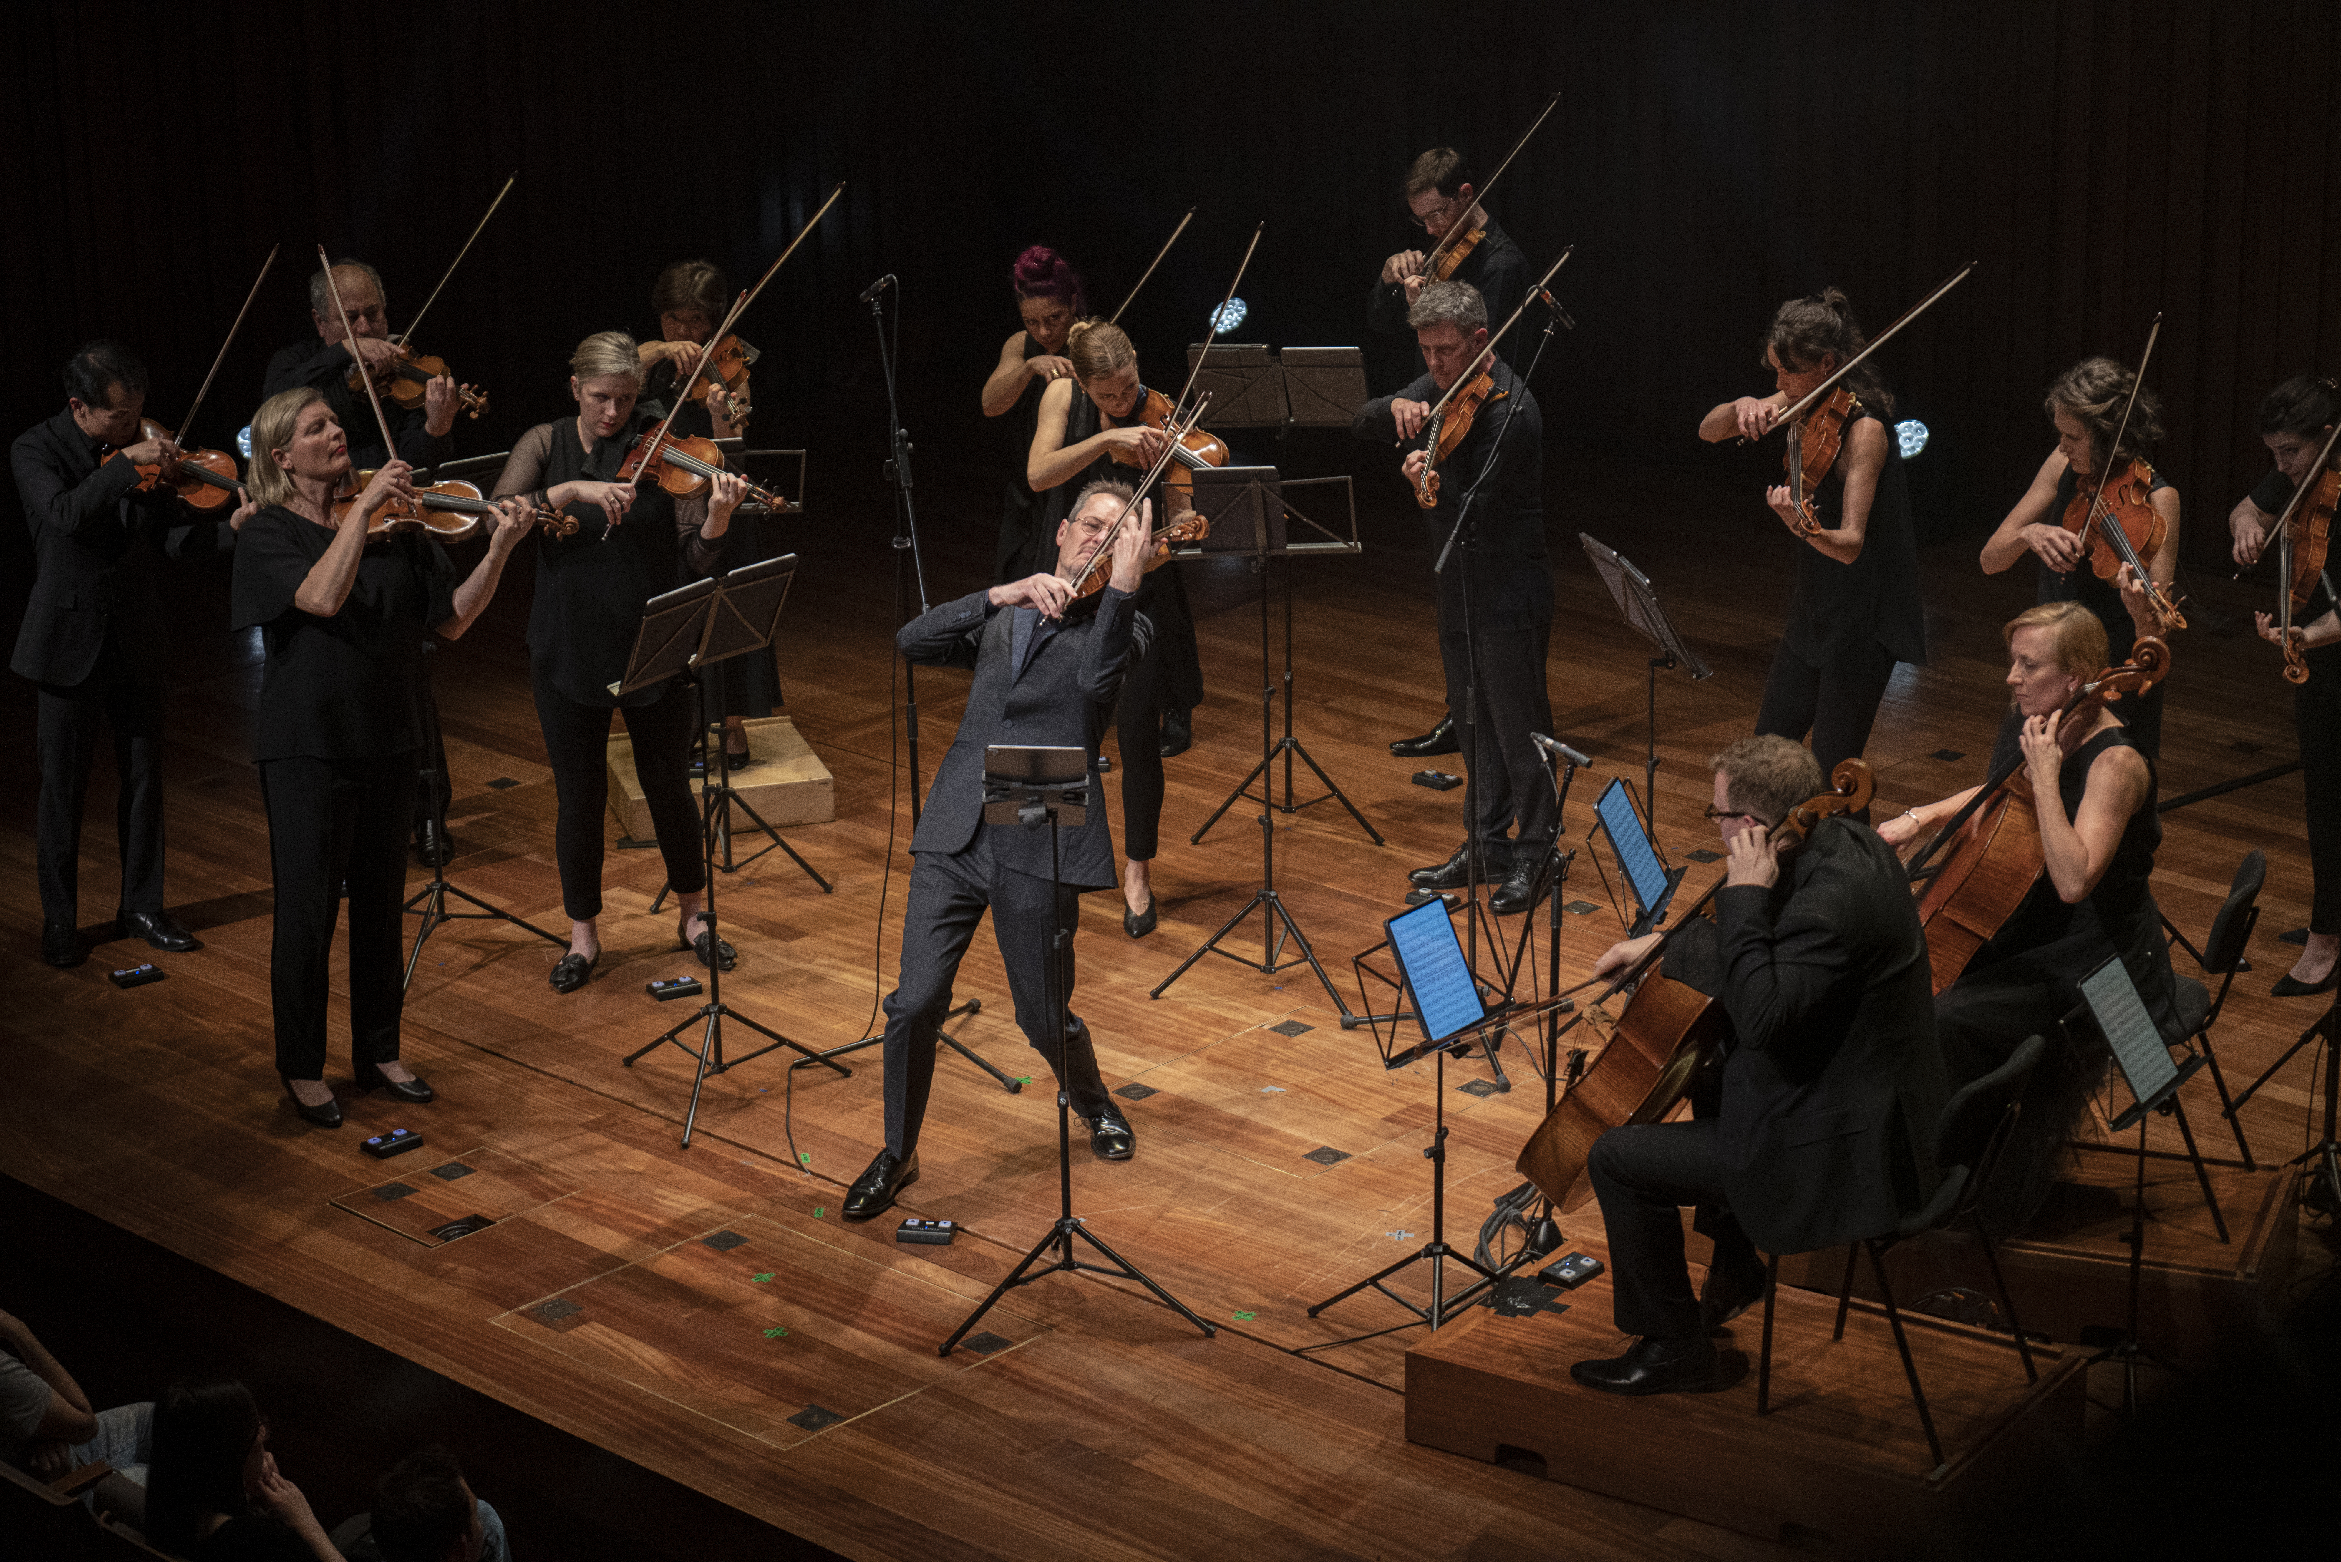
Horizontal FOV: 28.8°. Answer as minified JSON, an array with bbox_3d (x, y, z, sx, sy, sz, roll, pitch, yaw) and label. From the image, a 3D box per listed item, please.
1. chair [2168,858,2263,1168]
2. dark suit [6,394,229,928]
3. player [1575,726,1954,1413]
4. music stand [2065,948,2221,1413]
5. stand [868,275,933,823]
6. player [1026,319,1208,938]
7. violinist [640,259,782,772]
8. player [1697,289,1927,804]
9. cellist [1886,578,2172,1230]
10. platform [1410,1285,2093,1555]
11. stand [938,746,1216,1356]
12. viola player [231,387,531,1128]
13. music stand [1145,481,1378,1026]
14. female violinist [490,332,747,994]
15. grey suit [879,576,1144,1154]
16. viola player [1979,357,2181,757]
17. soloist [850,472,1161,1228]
[{"bbox_3d":[2.089,0.514,9.870,0.530,0.800,0.480,6,19,21],"label":"chair"},{"bbox_3d":[-2.896,-0.285,12.535,0.580,1.470,0.500,-15,22,-36],"label":"dark suit"},{"bbox_3d":[1.183,0.540,9.065,0.760,1.336,0.610,4,18,14],"label":"player"},{"bbox_3d":[2.014,0.785,9.505,0.460,0.910,0.480,10,21,31],"label":"music stand"},{"bbox_3d":[-0.675,-0.269,11.200,0.570,1.980,0.570,-7,19,-17],"label":"stand"},{"bbox_3d":[-0.157,-0.400,12.085,0.540,1.660,0.500,-5,18,-11],"label":"player"},{"bbox_3d":[-1.358,-0.782,13.293,0.550,1.504,0.480,-5,18,-14],"label":"violinist"},{"bbox_3d":[1.643,-0.392,11.835,0.500,1.740,0.560,-15,22,-36],"label":"player"},{"bbox_3d":[1.886,0.300,10.086,0.720,1.330,0.600,3,18,11],"label":"cellist"},{"bbox_3d":[1.201,1.295,9.533,1.210,0.200,0.710,11,21,32],"label":"platform"},{"bbox_3d":[-0.216,0.517,9.806,0.570,1.310,0.510,1,18,5],"label":"stand"},{"bbox_3d":[-1.900,-0.055,10.960,0.640,1.802,0.570,-14,22,-36],"label":"viola player"},{"bbox_3d":[0.218,-0.139,11.677,0.530,1.400,0.520,-3,18,-5],"label":"music stand"},{"bbox_3d":[-1.462,-0.326,11.930,0.660,1.718,0.500,-5,18,-14],"label":"female violinist"},{"bbox_3d":[-0.359,0.203,10.711,0.640,1.298,0.580,1,18,5],"label":"grey suit"},{"bbox_3d":[2.404,-0.299,12.040,0.550,1.655,0.500,8,20,27],"label":"viola player"},{"bbox_3d":[-0.400,0.135,10.647,0.740,1.588,0.750,1,18,5],"label":"soloist"}]

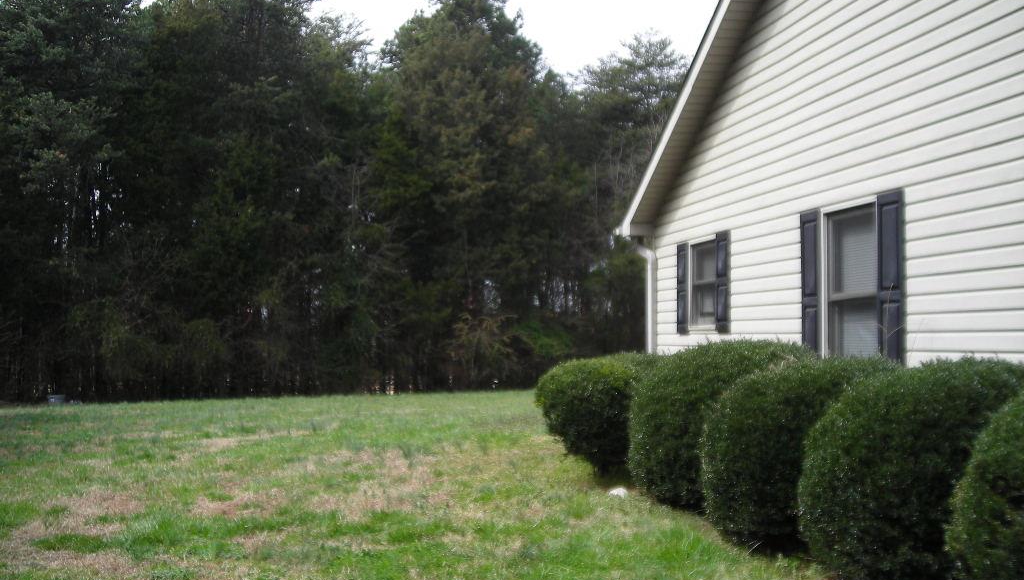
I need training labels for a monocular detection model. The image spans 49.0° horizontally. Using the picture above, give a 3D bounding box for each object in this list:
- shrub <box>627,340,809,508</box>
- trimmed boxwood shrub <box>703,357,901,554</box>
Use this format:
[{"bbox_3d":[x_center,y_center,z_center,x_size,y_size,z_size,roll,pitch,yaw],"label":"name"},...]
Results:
[{"bbox_3d":[1.661,1.076,9.012,1.480,1.360,1.480,0,-2,-11],"label":"shrub"},{"bbox_3d":[1.984,1.052,7.394,1.480,1.250,1.480,0,-2,-11],"label":"trimmed boxwood shrub"}]

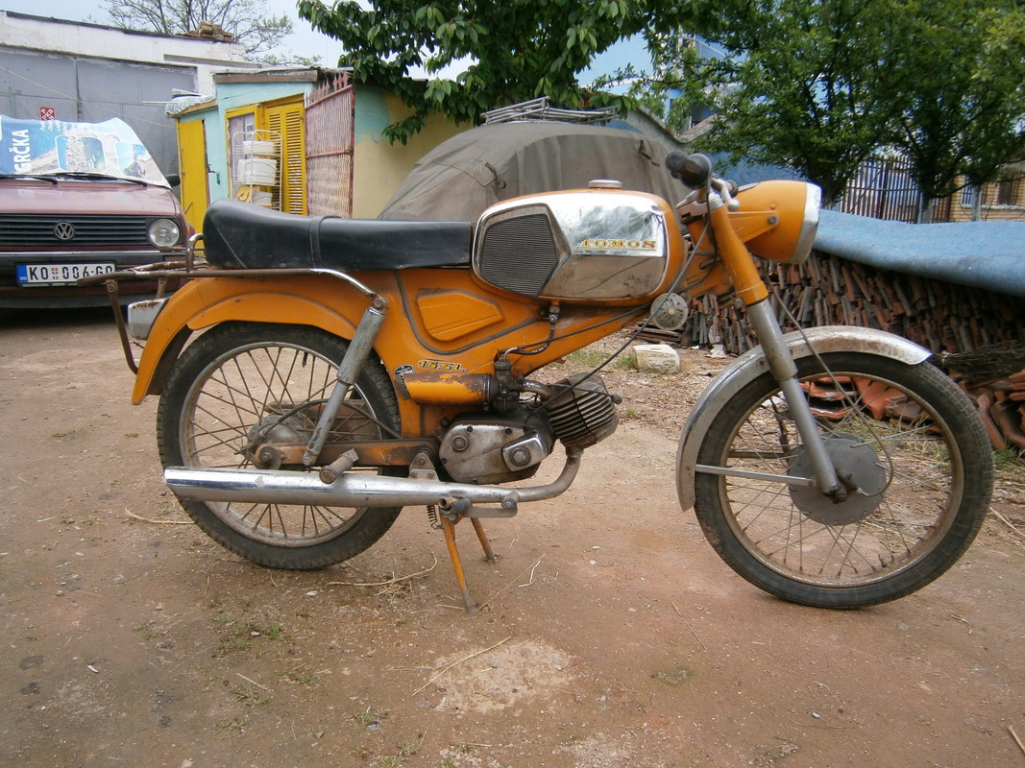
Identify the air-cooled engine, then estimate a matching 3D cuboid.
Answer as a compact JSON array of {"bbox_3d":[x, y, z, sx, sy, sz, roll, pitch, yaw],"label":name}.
[{"bbox_3d":[0.043,0.082,1.645,0.366,0.230,0.216,3,13,5],"label":"air-cooled engine"}]

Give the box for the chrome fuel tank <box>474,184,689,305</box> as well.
[{"bbox_3d":[0.131,-0.286,1.556,0.409,0.229,0.238,3,13,5],"label":"chrome fuel tank"}]

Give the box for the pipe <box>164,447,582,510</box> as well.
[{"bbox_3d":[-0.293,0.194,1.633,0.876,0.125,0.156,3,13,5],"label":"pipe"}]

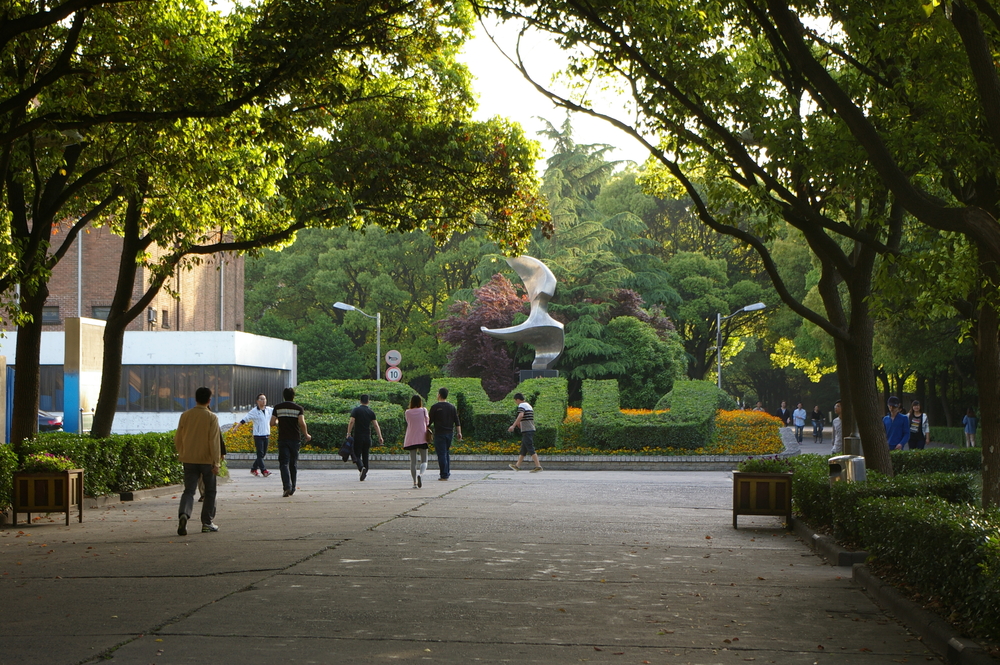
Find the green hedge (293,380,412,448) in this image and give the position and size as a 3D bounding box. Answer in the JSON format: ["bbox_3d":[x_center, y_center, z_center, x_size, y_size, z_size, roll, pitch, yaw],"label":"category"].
[{"bbox_3d":[-3.556,1.984,55.965,3.300,1.650,2.800,0,-2,0],"label":"green hedge"}]

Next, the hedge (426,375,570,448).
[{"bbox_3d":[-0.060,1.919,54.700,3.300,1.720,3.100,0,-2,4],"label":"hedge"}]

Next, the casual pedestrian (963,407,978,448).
[{"bbox_3d":[16.746,3.493,80.929,0.500,1.600,0.400,0,-2,-11],"label":"casual pedestrian"}]

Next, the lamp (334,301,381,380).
[{"bbox_3d":[-4.853,1.456,77.500,1.600,4.930,0.300,0,-2,4],"label":"lamp"}]

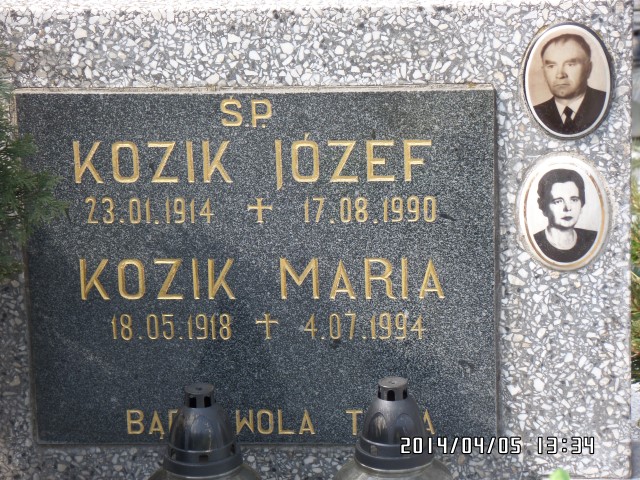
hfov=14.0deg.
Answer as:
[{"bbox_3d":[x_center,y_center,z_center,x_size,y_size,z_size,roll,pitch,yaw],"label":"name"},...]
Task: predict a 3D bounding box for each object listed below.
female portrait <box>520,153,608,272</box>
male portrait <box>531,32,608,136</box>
[{"bbox_3d":[0.247,-0.028,2.644,0.092,0.122,0.013,0,16,5],"label":"female portrait"},{"bbox_3d":[0.249,-0.156,2.603,0.080,0.108,0.010,0,16,5],"label":"male portrait"}]

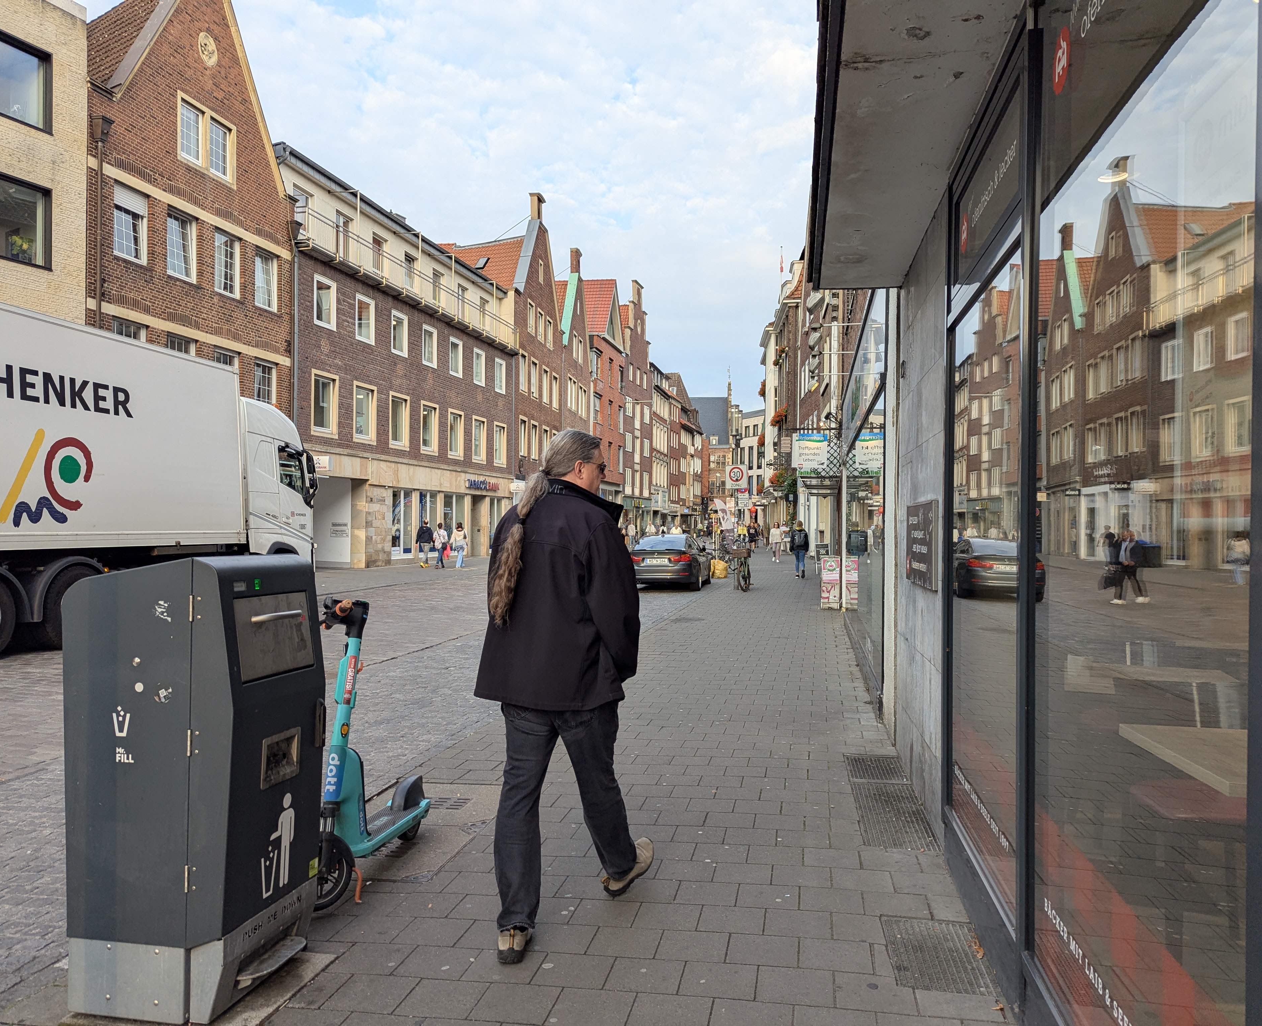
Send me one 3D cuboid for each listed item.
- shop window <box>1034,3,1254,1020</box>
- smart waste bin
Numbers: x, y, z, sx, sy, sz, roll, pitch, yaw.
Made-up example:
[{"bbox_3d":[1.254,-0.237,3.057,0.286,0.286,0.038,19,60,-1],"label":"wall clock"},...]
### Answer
[{"bbox_3d":[1.140,-0.100,2.252,0.080,2.950,1.417,0,-1,10],"label":"shop window"},{"bbox_3d":[-1.405,0.831,3.179,0.490,1.380,0.670,0,-1,12],"label":"smart waste bin"}]

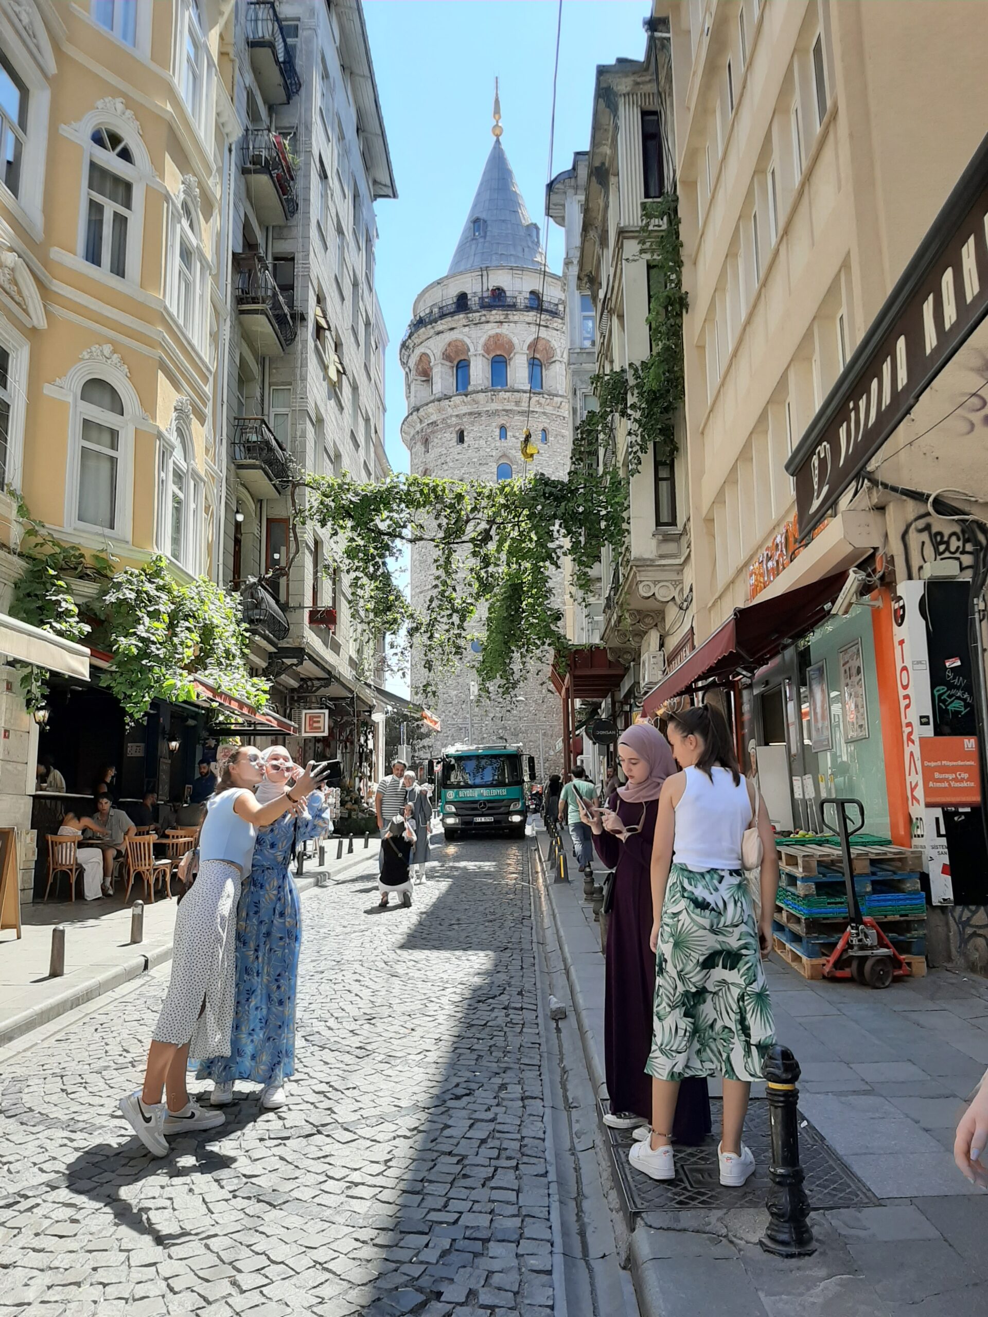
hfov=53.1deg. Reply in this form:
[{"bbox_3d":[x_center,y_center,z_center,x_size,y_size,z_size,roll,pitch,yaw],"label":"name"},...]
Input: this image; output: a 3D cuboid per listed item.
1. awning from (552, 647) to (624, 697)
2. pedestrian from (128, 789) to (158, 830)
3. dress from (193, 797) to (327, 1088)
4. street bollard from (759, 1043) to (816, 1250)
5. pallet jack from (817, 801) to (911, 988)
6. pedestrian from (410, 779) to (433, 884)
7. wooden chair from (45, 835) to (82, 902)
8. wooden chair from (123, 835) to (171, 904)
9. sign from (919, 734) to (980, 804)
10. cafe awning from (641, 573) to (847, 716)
[{"bbox_3d":[2.715,0.488,29.248,1.790,0.732,6.000,-1,-9,2],"label":"awning"},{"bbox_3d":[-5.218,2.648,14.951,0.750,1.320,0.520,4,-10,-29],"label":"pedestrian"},{"bbox_3d":[-1.093,1.298,4.699,0.610,1.310,0.420,1,-9,-14],"label":"dress"},{"bbox_3d":[0.873,1.457,2.981,0.165,0.550,0.165,-1,-8,1],"label":"street bollard"},{"bbox_3d":[2.441,1.610,7.139,0.550,1.220,1.500,-1,-9,2],"label":"pallet jack"},{"bbox_3d":[-1.112,2.481,14.543,0.520,1.620,0.360,-1,-9,0],"label":"pedestrian"},{"bbox_3d":[-5.588,2.738,13.003,0.430,0.840,0.500,-2,-8,6],"label":"wooden chair"},{"bbox_3d":[-4.304,2.616,12.298,0.450,0.850,0.500,-2,-9,8],"label":"wooden chair"},{"bbox_3d":[3.256,0.811,7.058,0.410,0.500,0.050,-1,-9,2],"label":"sign"},{"bbox_3d":[3.001,0.112,13.099,1.106,0.793,7.700,-1,-9,2],"label":"cafe awning"}]

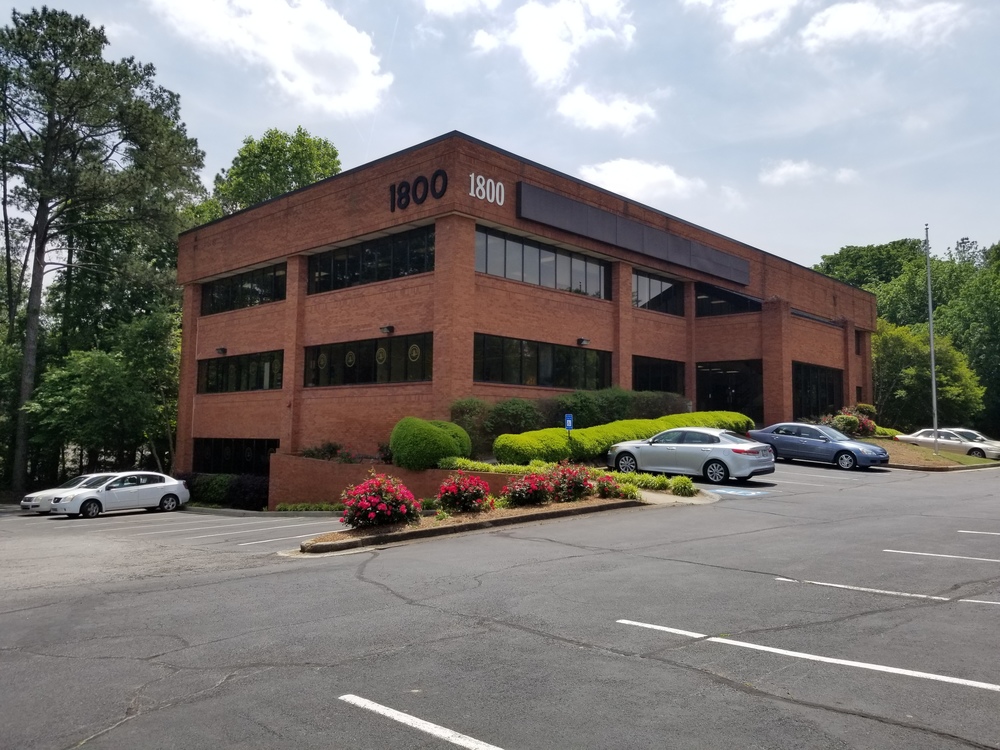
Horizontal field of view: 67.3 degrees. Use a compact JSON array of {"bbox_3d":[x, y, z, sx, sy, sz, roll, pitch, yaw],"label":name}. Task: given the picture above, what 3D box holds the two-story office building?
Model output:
[{"bbox_3d":[5.912,-0.150,44.209,23.000,12.500,40.300,-3,-5,43],"label":"two-story office building"}]

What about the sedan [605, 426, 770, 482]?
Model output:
[{"bbox_3d":[5.410,2.260,21.680,4.855,1.465,1.860,-1,-4,43],"label":"sedan"}]

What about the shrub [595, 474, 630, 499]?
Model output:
[{"bbox_3d":[2.276,2.262,15.333,0.700,0.460,0.720,1,-4,0],"label":"shrub"}]

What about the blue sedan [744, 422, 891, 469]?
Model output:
[{"bbox_3d":[11.360,2.510,27.050,4.820,1.450,1.815,1,-2,45],"label":"blue sedan"}]

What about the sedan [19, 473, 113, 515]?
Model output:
[{"bbox_3d":[-15.670,4.540,29.000,1.820,1.450,4.750,-5,-7,41],"label":"sedan"}]

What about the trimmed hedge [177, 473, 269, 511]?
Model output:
[{"bbox_3d":[-10.092,4.291,27.819,6.600,1.300,1.350,-3,-5,43],"label":"trimmed hedge"}]

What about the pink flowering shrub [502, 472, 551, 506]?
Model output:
[{"bbox_3d":[0.480,2.117,14.062,0.920,0.580,0.950,1,-4,0],"label":"pink flowering shrub"}]

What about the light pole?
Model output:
[{"bbox_3d":[17.282,-1.472,30.086,0.150,9.250,0.150,-3,-5,43],"label":"light pole"}]

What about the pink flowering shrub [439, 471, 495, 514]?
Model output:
[{"bbox_3d":[-0.599,2.011,13.140,0.960,0.680,0.990,1,-4,0],"label":"pink flowering shrub"}]

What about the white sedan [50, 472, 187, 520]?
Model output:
[{"bbox_3d":[-13.690,4.290,27.350,1.790,1.510,4.570,-5,-7,41],"label":"white sedan"}]

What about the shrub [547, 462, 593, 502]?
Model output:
[{"bbox_3d":[1.374,2.091,14.835,0.860,0.730,0.890,1,-4,0],"label":"shrub"}]

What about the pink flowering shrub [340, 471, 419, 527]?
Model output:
[{"bbox_3d":[-1.818,1.878,11.474,1.160,0.780,1.200,1,-4,0],"label":"pink flowering shrub"}]

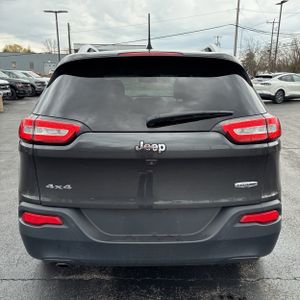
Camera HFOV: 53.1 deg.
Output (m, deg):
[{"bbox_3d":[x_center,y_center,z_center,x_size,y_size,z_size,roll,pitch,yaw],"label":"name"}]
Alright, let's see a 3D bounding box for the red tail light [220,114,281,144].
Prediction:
[{"bbox_3d":[0.650,-0.135,1.960,0.410,0.160,0.200,-3,14,-11],"label":"red tail light"}]

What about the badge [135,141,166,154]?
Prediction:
[{"bbox_3d":[0.004,-0.016,1.814,0.190,0.076,0.015,0,4,0],"label":"badge"}]

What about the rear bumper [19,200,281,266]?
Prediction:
[{"bbox_3d":[0.000,0.497,2.050,1.790,0.400,0.400,0,14,0],"label":"rear bumper"}]

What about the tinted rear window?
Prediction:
[{"bbox_3d":[0.000,-0.323,1.929,1.440,0.460,0.170,0,-16,0],"label":"tinted rear window"}]

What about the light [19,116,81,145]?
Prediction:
[{"bbox_3d":[-0.650,-0.130,1.961,0.410,0.160,0.200,3,14,11],"label":"light"}]

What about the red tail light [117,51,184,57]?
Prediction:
[{"bbox_3d":[0.003,-0.575,1.805,0.390,0.030,0.050,0,14,0],"label":"red tail light"}]

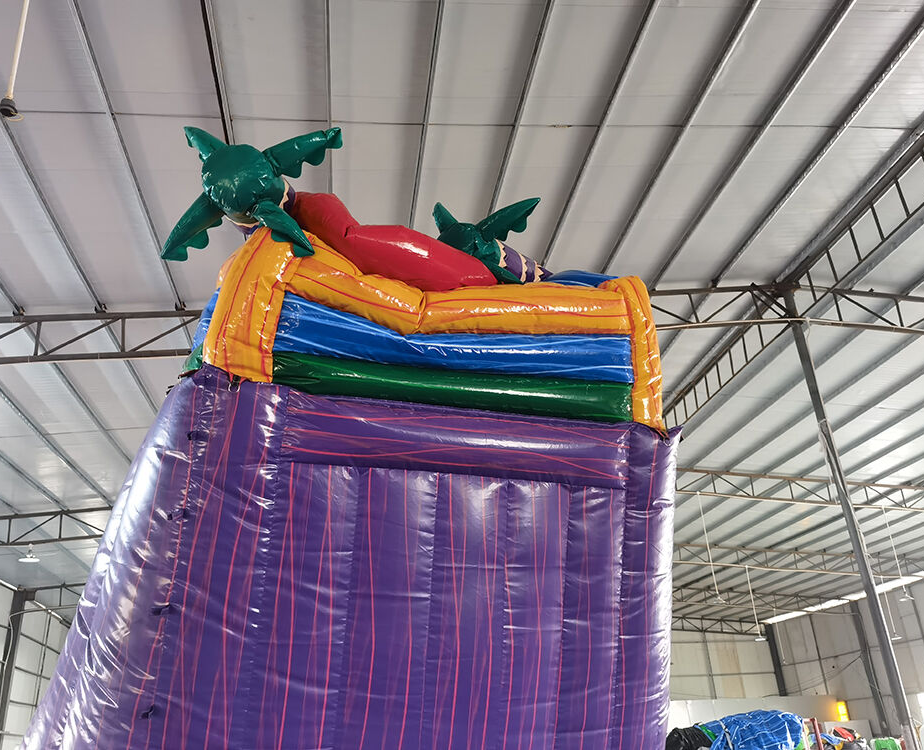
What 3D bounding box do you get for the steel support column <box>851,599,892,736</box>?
[{"bbox_3d":[16.517,12.005,31.465,0.300,5.576,0.300,0,-25,-9],"label":"steel support column"}]

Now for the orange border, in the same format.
[{"bbox_3d":[-0.188,-0.273,6.235,3.420,1.250,0.600,7,-27,-13],"label":"orange border"}]

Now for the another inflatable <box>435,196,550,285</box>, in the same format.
[{"bbox_3d":[0.248,-1.203,7.300,1.150,0.880,0.950,3,-26,-15],"label":"another inflatable"}]

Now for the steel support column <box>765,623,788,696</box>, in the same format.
[{"bbox_3d":[15.563,15.052,37.986,0.300,5.680,0.300,0,-25,-9],"label":"steel support column"}]

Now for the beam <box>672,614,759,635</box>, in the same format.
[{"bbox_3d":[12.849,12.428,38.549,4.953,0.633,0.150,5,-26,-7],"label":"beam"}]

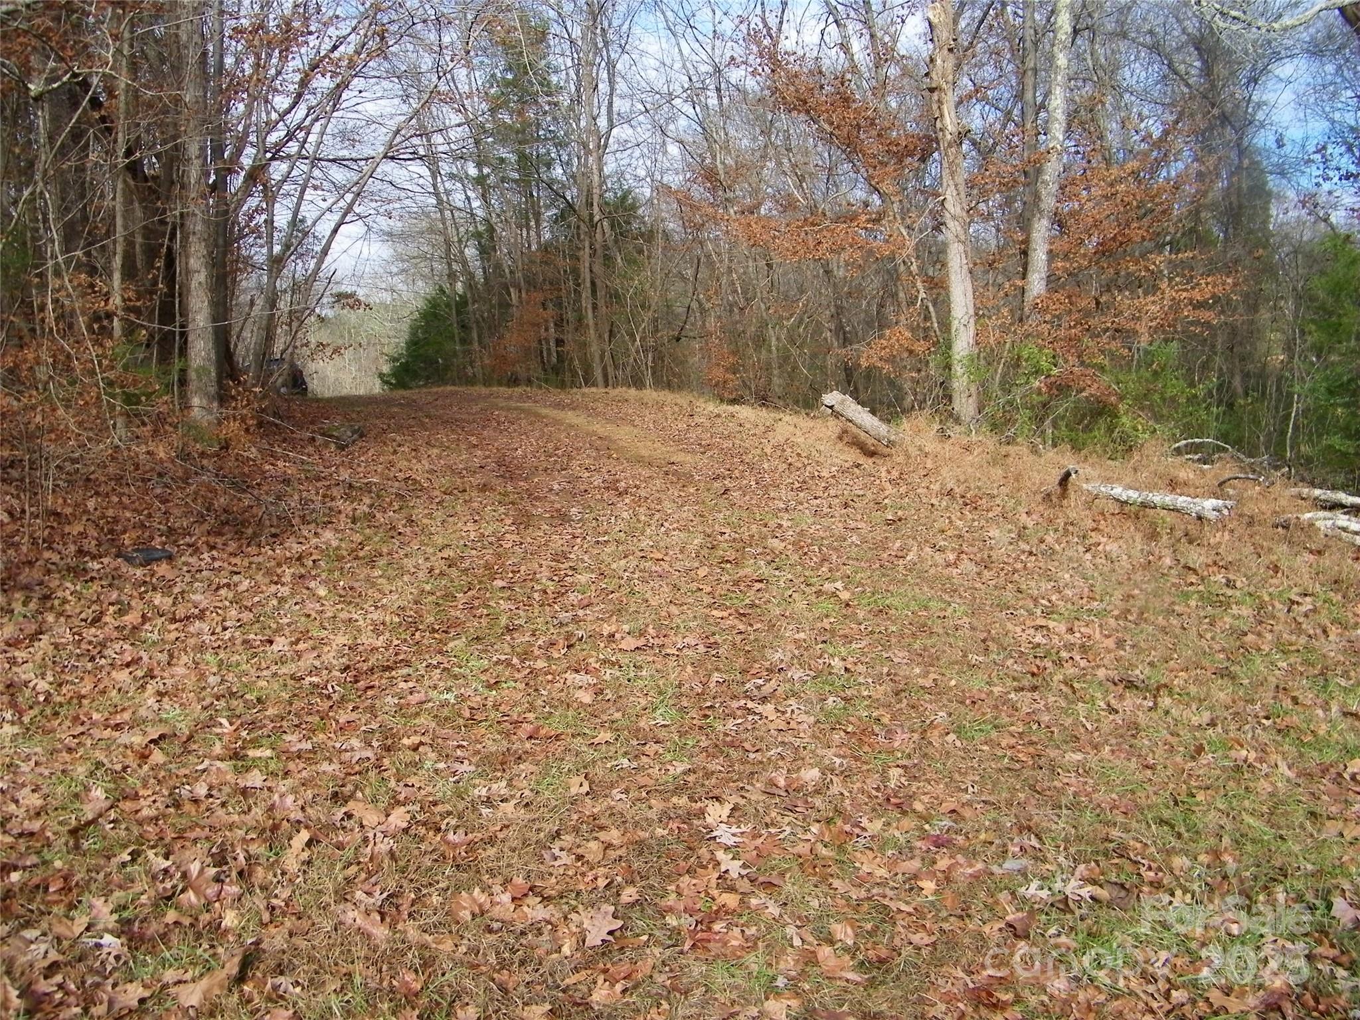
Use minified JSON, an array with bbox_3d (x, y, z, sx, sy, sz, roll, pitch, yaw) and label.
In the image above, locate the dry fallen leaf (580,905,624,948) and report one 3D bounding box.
[{"bbox_3d":[-0.209,1.115,2.950,0.115,0.030,0.145,-2,19,-9],"label":"dry fallen leaf"}]

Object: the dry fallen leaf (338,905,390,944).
[{"bbox_3d":[-0.848,1.111,2.950,0.155,0.035,0.090,12,17,39],"label":"dry fallen leaf"}]

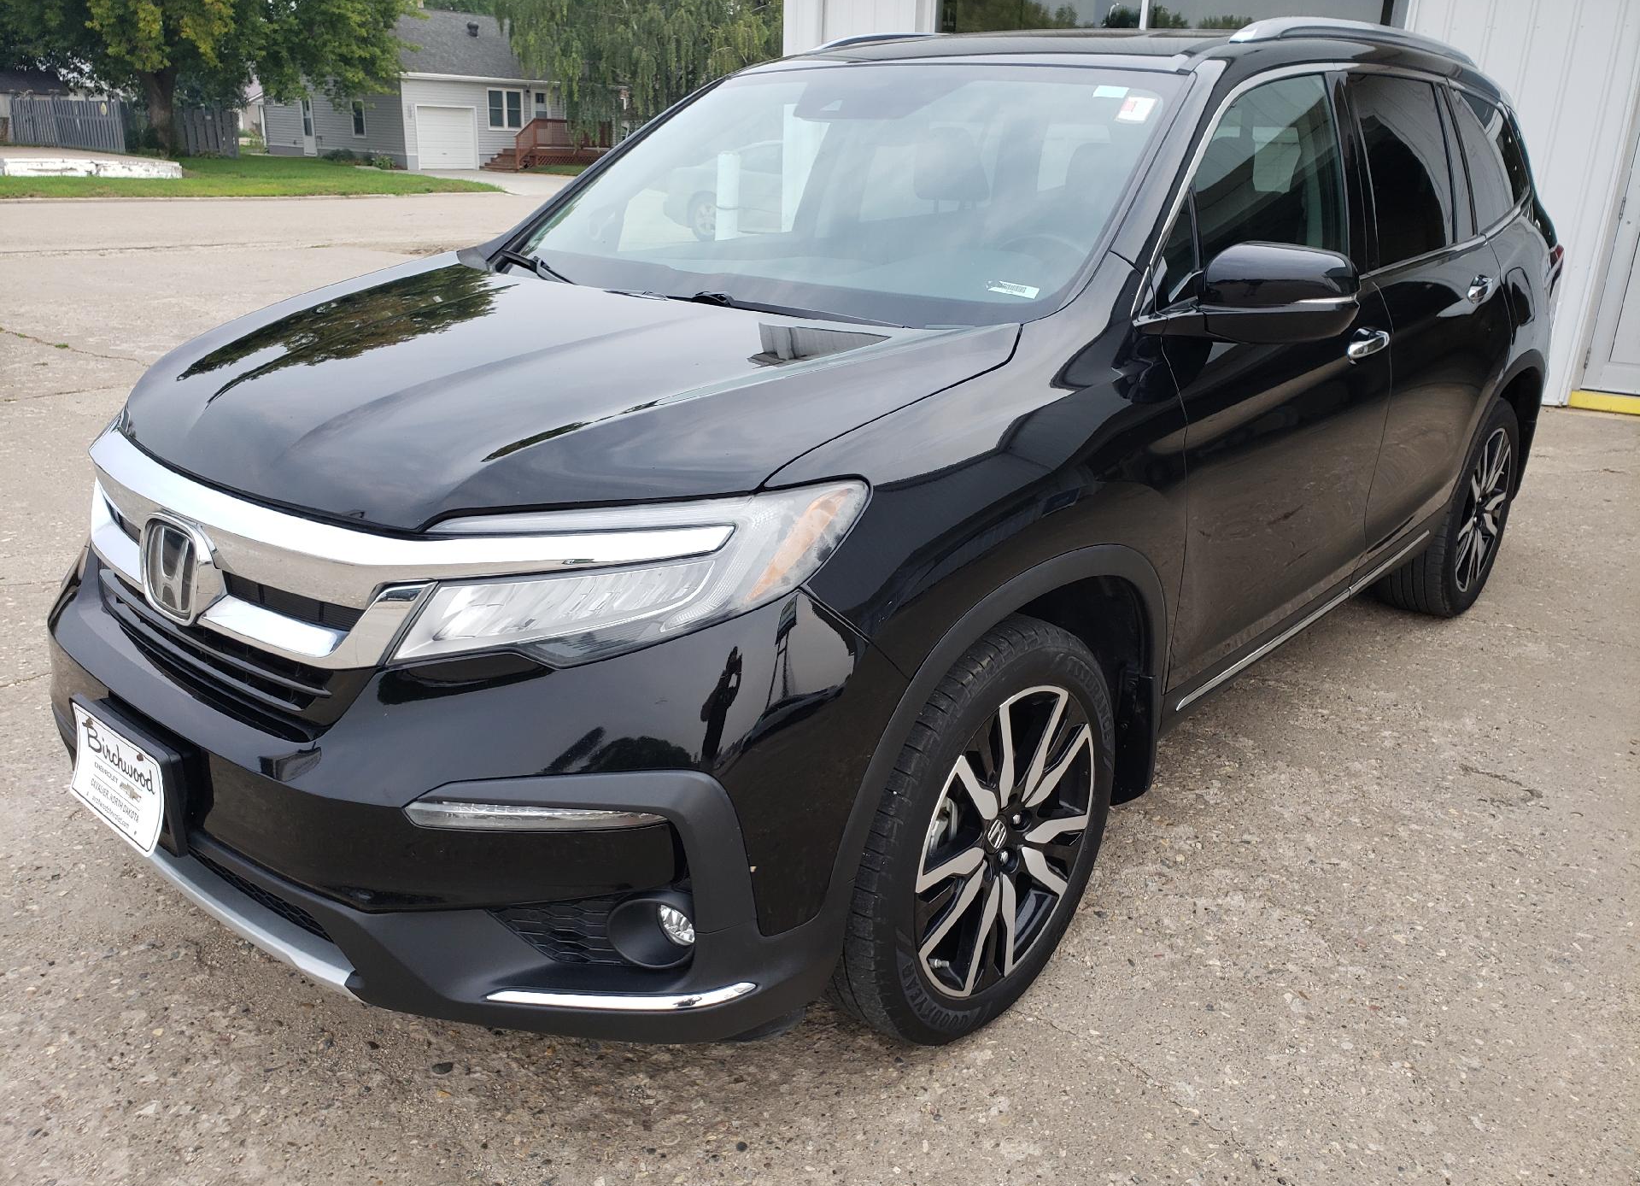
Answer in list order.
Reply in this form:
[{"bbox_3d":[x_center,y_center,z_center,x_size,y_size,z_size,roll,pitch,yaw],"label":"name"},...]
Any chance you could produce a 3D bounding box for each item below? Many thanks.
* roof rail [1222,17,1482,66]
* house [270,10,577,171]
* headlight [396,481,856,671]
[{"bbox_3d":[1.520,-1.480,3.342,0.090,0.100,1.920,18,26,38],"label":"roof rail"},{"bbox_3d":[-16.028,-20.222,49.243,9.200,6.100,8.400,15,24,34],"label":"house"},{"bbox_3d":[-0.244,-0.027,1.644,0.637,0.250,0.190,2,20,3],"label":"headlight"}]

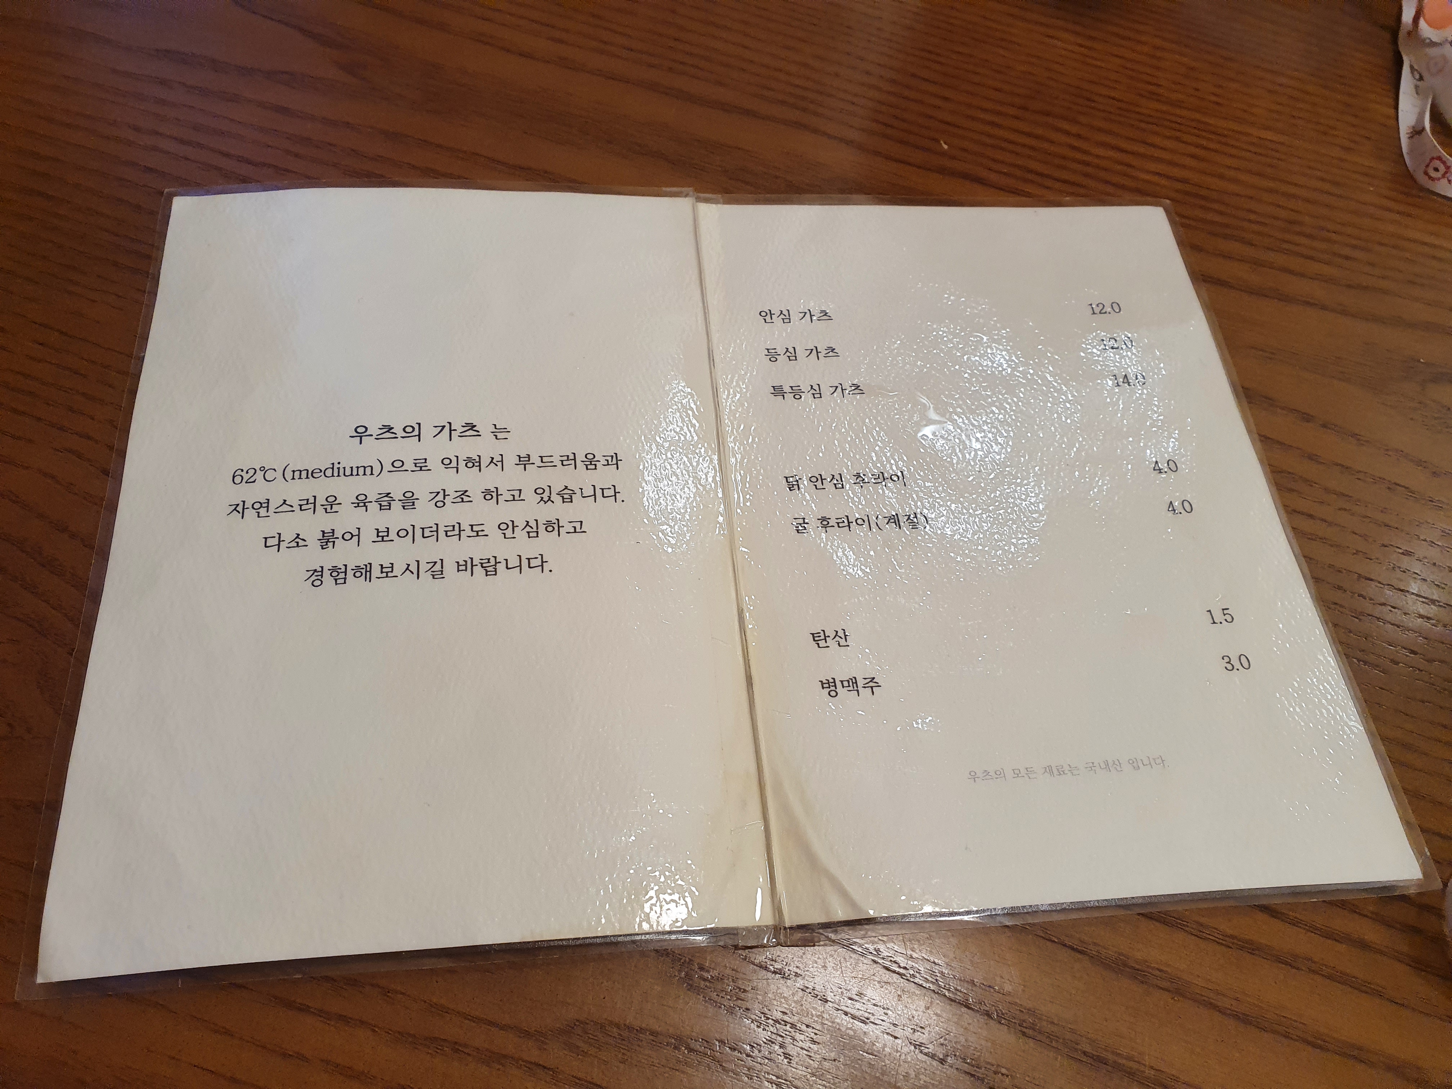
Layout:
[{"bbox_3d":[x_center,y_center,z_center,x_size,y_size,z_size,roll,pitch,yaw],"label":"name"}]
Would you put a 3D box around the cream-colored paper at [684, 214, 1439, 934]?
[{"bbox_3d":[0.075,-0.014,0.288,0.149,0.004,0.210,-2,61,-8],"label":"cream-colored paper"}]

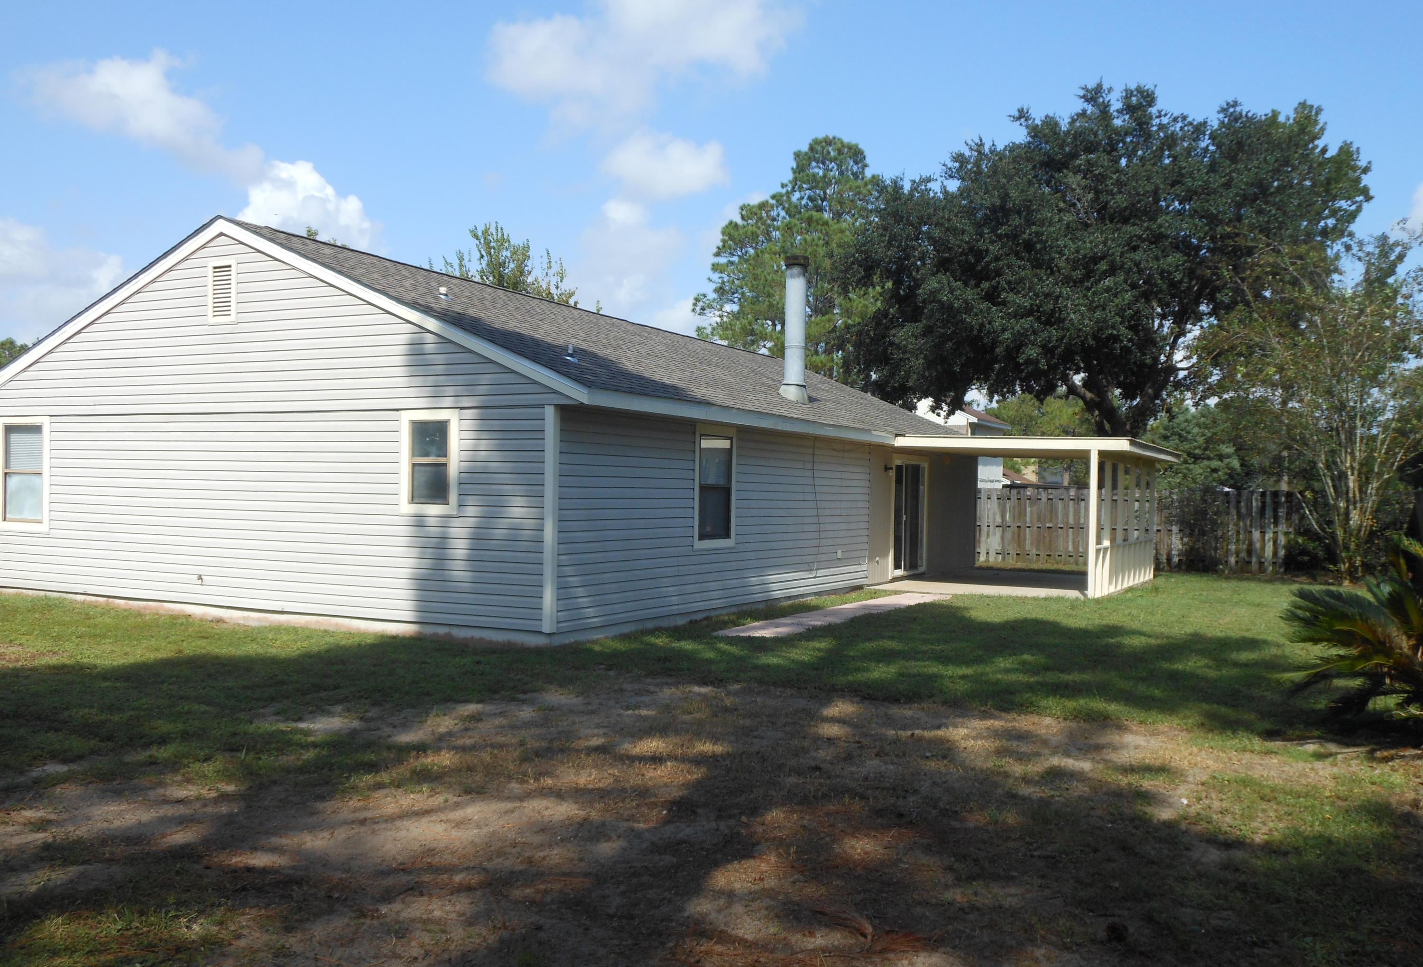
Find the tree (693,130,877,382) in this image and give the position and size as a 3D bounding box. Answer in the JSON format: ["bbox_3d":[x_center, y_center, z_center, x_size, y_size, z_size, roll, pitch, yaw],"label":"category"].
[{"bbox_3d":[3.550,-6.300,50.000,8.500,16.600,8.300,1,0,0],"label":"tree"}]

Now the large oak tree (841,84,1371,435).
[{"bbox_3d":[11.200,-4.700,34.000,14.700,13.400,13.500,1,0,0],"label":"large oak tree"}]

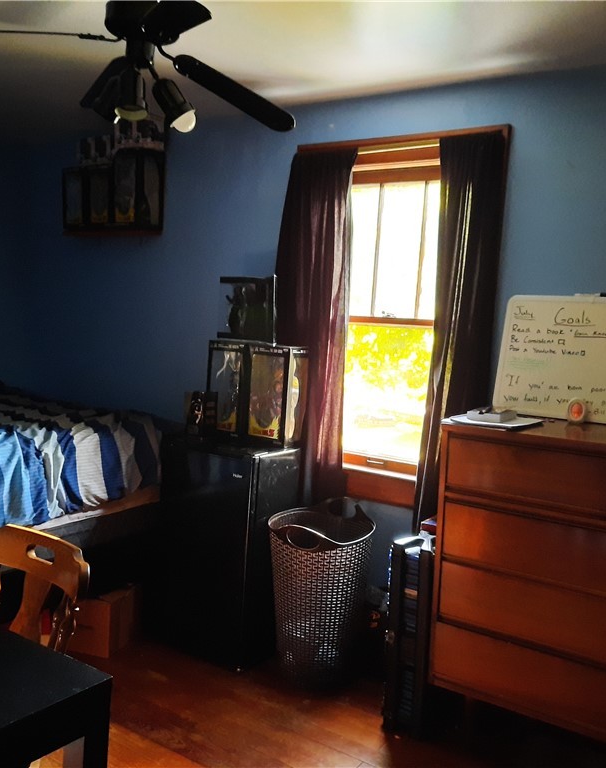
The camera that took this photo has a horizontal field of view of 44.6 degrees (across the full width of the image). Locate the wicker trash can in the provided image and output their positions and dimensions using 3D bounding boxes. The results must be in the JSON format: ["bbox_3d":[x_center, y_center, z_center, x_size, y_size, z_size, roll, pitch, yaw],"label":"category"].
[{"bbox_3d":[0.061,0.761,2.709,0.387,0.615,0.387,3,4,0],"label":"wicker trash can"}]

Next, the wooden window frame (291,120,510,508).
[{"bbox_3d":[0.338,-0.257,3.033,0.939,1.471,0.090,6,5,34],"label":"wooden window frame"}]

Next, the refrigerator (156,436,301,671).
[{"bbox_3d":[-0.293,0.626,2.986,0.435,0.800,0.430,6,5,28],"label":"refrigerator"}]

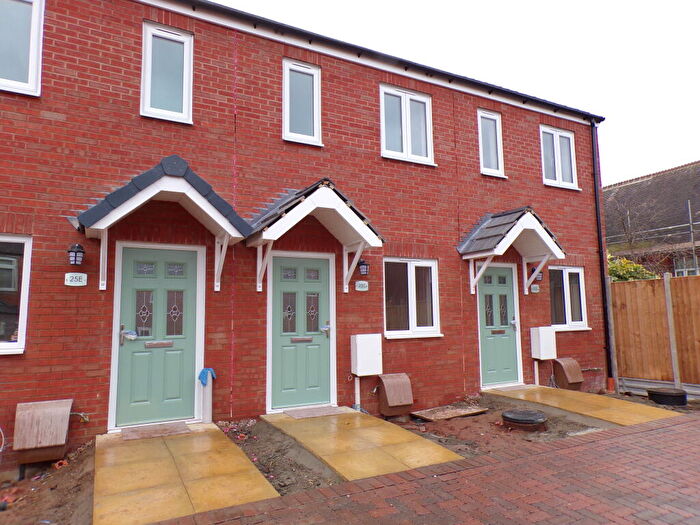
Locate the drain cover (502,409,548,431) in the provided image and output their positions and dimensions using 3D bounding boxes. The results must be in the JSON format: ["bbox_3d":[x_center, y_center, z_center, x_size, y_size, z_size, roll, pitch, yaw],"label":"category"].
[{"bbox_3d":[2.215,1.942,6.010,0.620,0.110,0.620,3,-7,-29],"label":"drain cover"}]

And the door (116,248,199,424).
[{"bbox_3d":[-2.195,0.828,5.579,0.830,1.960,0.070,3,-7,-29],"label":"door"}]

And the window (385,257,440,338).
[{"bbox_3d":[0.959,0.541,7.388,1.022,1.202,0.100,3,-7,-29],"label":"window"}]

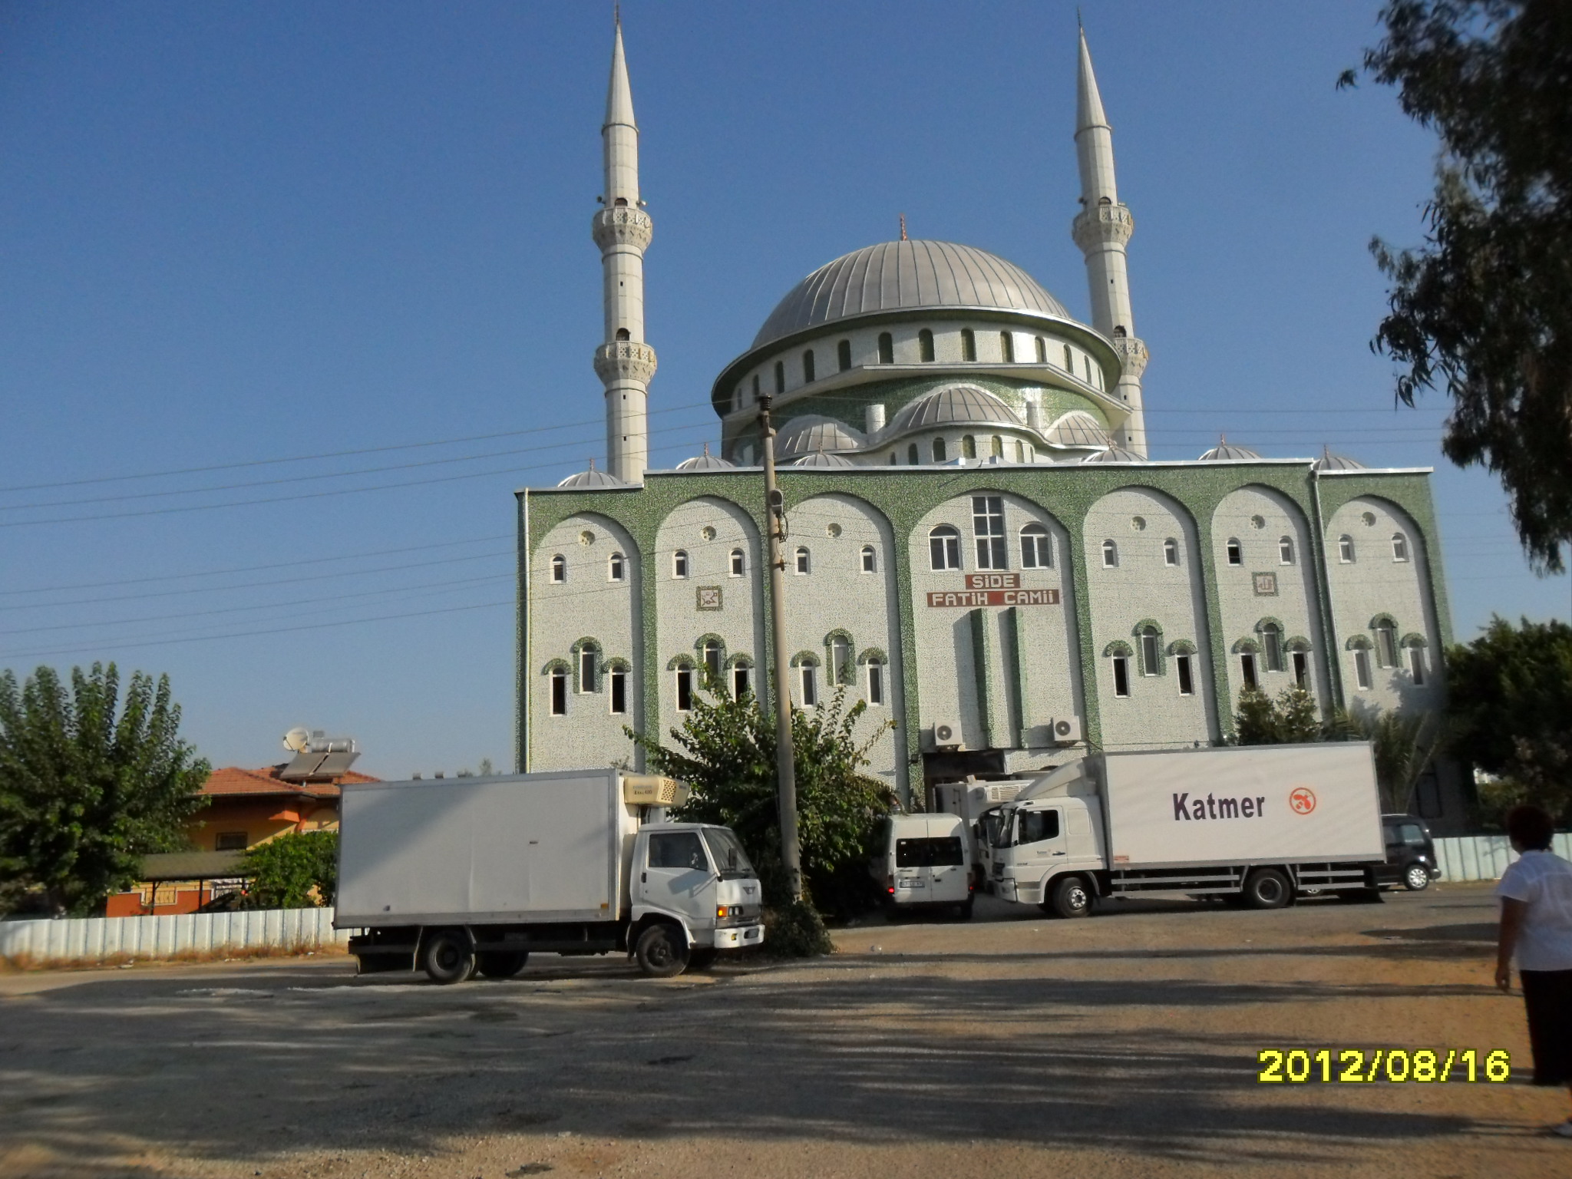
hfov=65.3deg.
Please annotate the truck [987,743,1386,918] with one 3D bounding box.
[{"bbox_3d":[9.184,5.662,28.731,8.300,3.620,2.450,-3,-11,4],"label":"truck"}]

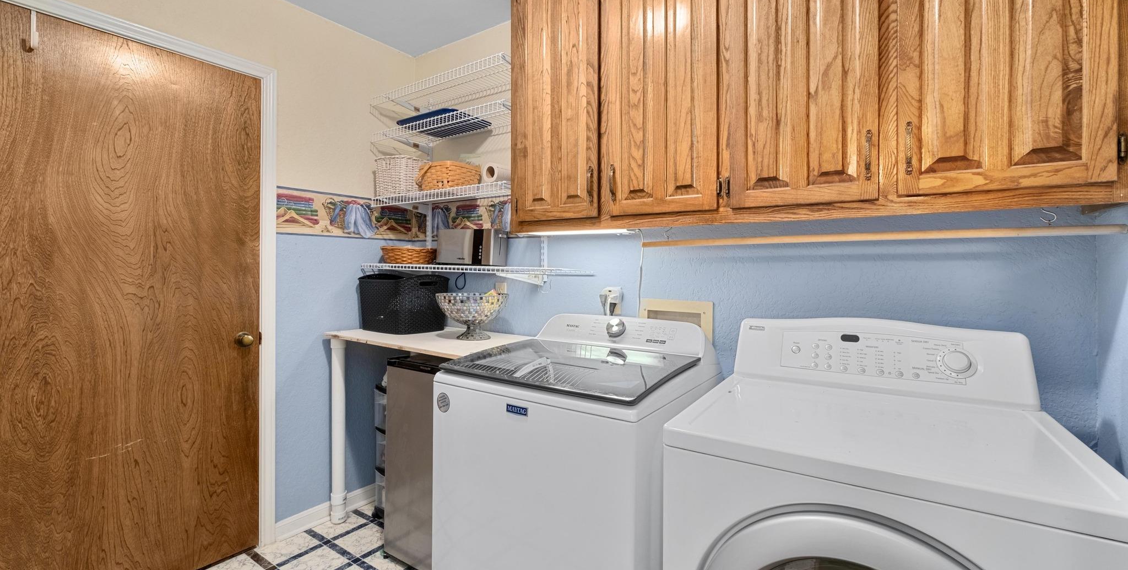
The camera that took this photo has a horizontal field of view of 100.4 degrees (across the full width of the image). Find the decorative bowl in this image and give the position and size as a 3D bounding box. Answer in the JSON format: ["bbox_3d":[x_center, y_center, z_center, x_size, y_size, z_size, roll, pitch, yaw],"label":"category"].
[{"bbox_3d":[-0.406,0.139,2.115,0.328,0.198,0.328,0,1,0],"label":"decorative bowl"}]

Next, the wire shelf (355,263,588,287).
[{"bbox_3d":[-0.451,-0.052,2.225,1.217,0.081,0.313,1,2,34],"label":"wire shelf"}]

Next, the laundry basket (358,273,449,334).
[{"bbox_3d":[-0.810,0.086,2.392,0.389,0.286,0.265,1,2,34],"label":"laundry basket"}]

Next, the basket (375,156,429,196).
[{"bbox_3d":[-0.799,-0.523,2.453,0.242,0.227,0.247,1,1,29],"label":"basket"}]

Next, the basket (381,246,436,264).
[{"bbox_3d":[-0.808,-0.143,2.460,0.283,0.106,0.273,1,2,34],"label":"basket"}]

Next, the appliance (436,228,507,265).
[{"bbox_3d":[-0.414,-0.155,2.143,0.298,0.182,0.141,1,1,26],"label":"appliance"}]

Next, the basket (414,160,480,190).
[{"bbox_3d":[-0.561,-0.490,2.283,0.237,0.169,0.212,1,2,34],"label":"basket"}]

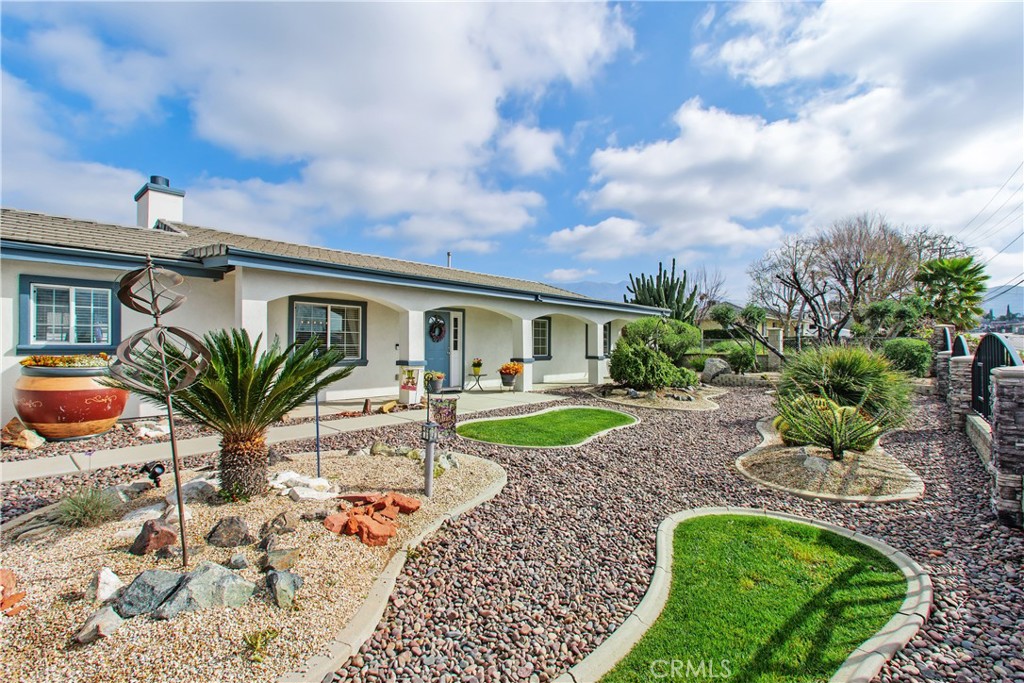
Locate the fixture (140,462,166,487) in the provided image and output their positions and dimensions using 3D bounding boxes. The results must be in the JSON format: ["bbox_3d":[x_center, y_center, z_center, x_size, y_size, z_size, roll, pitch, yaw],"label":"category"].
[{"bbox_3d":[-2.980,1.095,3.780,0.180,0.210,0.130,0,-1,32],"label":"fixture"}]

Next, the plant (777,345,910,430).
[{"bbox_3d":[4.970,0.630,6.800,1.650,1.200,1.600,0,-1,0],"label":"plant"}]

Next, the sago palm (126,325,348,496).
[{"bbox_3d":[-2.348,0.601,3.850,1.850,1.430,1.800,0,-1,-31],"label":"sago palm"}]

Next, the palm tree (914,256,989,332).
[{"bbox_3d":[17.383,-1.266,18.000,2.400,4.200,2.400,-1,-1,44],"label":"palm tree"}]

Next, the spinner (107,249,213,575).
[{"bbox_3d":[-1.730,0.364,2.290,0.410,1.570,0.410,-5,3,-37],"label":"spinner"}]

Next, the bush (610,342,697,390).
[{"bbox_3d":[3.678,0.659,12.000,2.050,1.270,1.750,0,-1,17],"label":"bush"}]

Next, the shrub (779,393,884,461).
[{"bbox_3d":[3.210,0.850,4.600,1.000,0.680,0.950,0,-1,0],"label":"shrub"}]

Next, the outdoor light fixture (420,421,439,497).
[{"bbox_3d":[-0.680,0.964,3.750,0.135,0.630,0.135,0,-1,-10],"label":"outdoor light fixture"}]

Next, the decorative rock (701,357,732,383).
[{"bbox_3d":[6.830,0.935,15.200,1.020,0.860,0.850,0,-1,24],"label":"decorative rock"}]

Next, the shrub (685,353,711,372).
[{"bbox_3d":[6.500,0.740,16.000,0.900,0.680,0.800,0,-1,0],"label":"shrub"}]

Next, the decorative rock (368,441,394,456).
[{"bbox_3d":[-1.430,1.176,5.000,0.290,0.160,0.210,0,-1,0],"label":"decorative rock"}]

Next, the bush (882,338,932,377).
[{"bbox_3d":[11.384,0.461,13.100,1.250,1.120,1.200,0,-1,41],"label":"bush"}]

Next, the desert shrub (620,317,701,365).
[{"bbox_3d":[4.405,0.148,13.500,2.250,1.800,2.000,0,-1,18],"label":"desert shrub"}]

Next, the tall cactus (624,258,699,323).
[{"bbox_3d":[6.900,-1.400,21.000,3.300,4.700,3.000,0,-1,0],"label":"tall cactus"}]

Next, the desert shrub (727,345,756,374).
[{"bbox_3d":[7.210,0.600,14.300,0.920,0.880,0.900,0,-1,0],"label":"desert shrub"}]

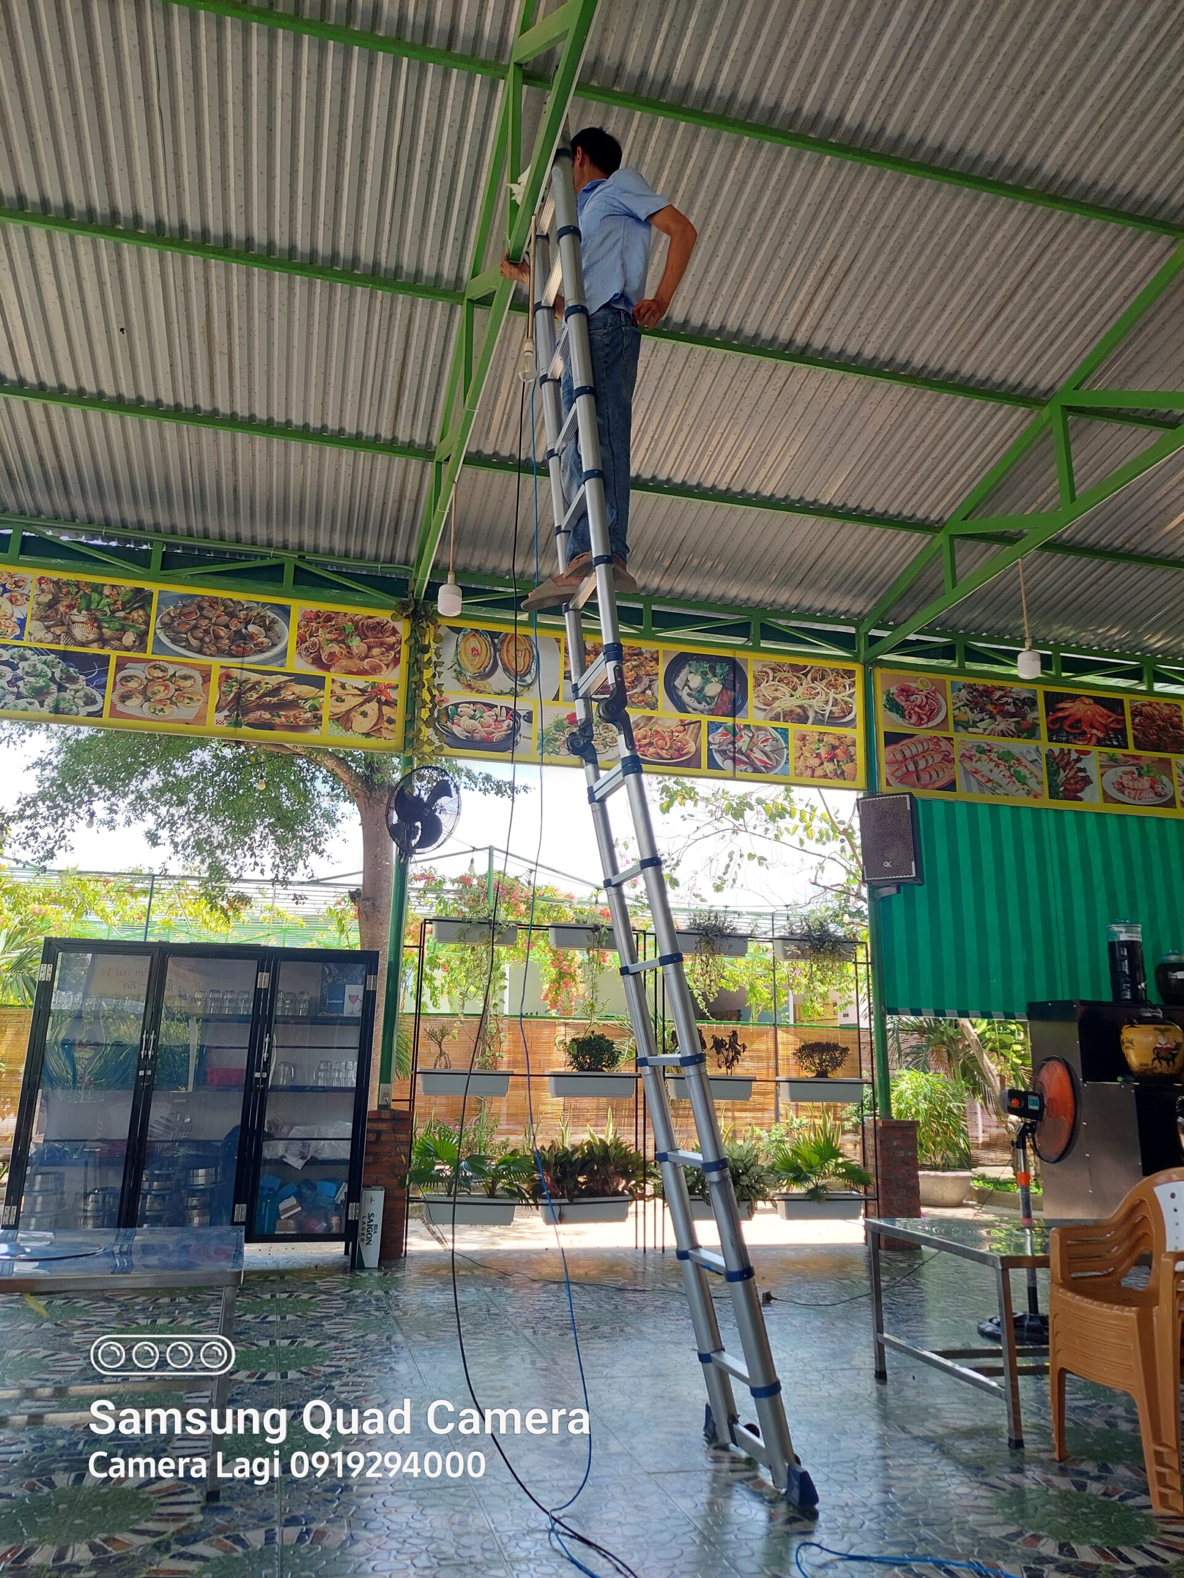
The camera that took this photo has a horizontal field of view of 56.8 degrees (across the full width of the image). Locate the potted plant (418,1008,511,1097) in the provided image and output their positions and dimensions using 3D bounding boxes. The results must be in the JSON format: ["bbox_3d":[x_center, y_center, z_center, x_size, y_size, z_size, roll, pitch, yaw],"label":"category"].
[{"bbox_3d":[-0.813,1.703,7.063,0.590,0.550,0.220,5,-15,-14],"label":"potted plant"}]

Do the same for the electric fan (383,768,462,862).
[{"bbox_3d":[-1.109,0.161,6.959,0.570,0.600,0.330,16,-7,-43],"label":"electric fan"}]

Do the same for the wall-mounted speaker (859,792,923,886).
[{"bbox_3d":[2.100,0.368,7.670,0.363,0.596,0.310,-6,-13,26],"label":"wall-mounted speaker"}]

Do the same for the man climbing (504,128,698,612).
[{"bbox_3d":[0.014,-1.534,3.801,0.680,1.746,0.520,4,-15,-12],"label":"man climbing"}]

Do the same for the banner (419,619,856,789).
[{"bbox_3d":[0.454,-0.585,7.793,3.209,0.978,0.050,4,-15,-12],"label":"banner"}]

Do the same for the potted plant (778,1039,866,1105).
[{"bbox_3d":[1.610,1.964,7.634,0.585,0.440,0.260,5,-15,-14],"label":"potted plant"}]

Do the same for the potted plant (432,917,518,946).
[{"bbox_3d":[-0.772,0.952,7.168,0.560,0.151,0.200,4,-15,-12],"label":"potted plant"}]

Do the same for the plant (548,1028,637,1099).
[{"bbox_3d":[-0.003,1.818,7.247,0.585,0.450,0.280,5,-15,-14],"label":"plant"}]

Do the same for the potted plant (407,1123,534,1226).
[{"bbox_3d":[-0.762,2.414,6.891,0.780,0.610,0.450,5,-15,-14],"label":"potted plant"}]

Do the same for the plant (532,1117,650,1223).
[{"bbox_3d":[-0.006,2.413,6.931,0.742,0.622,0.420,4,-15,-12],"label":"plant"}]

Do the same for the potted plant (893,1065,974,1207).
[{"bbox_3d":[3.132,3.232,10.221,0.840,1.210,0.840,5,-15,-14],"label":"potted plant"}]

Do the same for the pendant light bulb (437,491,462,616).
[{"bbox_3d":[-0.777,-1.319,6.122,0.130,0.769,0.130,4,-15,-12],"label":"pendant light bulb"}]

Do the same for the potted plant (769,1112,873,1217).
[{"bbox_3d":[1.563,2.575,7.462,0.700,0.650,0.450,5,-15,-14],"label":"potted plant"}]

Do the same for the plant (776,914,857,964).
[{"bbox_3d":[1.614,1.070,7.869,0.570,0.350,0.260,5,-15,-14],"label":"plant"}]

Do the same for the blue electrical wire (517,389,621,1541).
[{"bbox_3d":[-0.067,0.153,3.056,0.299,3.341,0.618,4,-15,-12],"label":"blue electrical wire"}]

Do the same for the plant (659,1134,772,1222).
[{"bbox_3d":[0.821,2.572,7.267,0.750,0.550,0.420,5,-15,-14],"label":"plant"}]

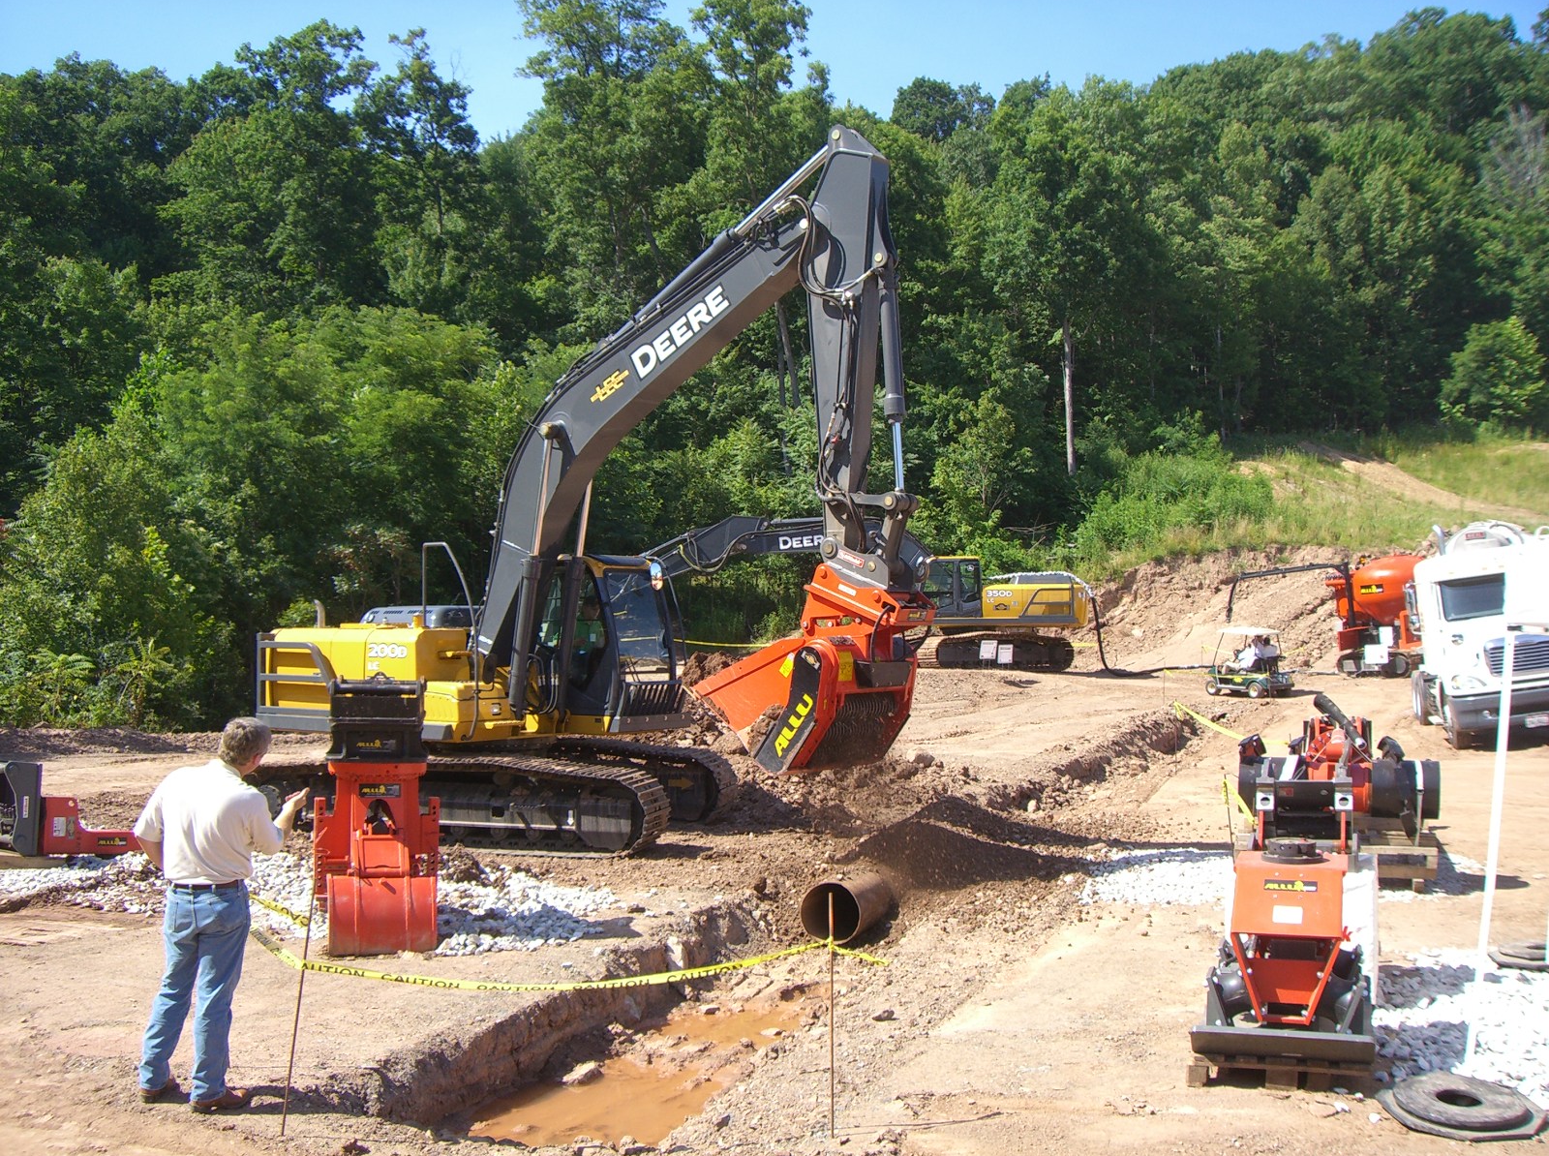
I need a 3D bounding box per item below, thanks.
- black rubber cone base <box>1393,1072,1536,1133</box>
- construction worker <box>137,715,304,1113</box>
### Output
[{"bbox_3d":[3.240,2.475,8.020,0.610,0.065,0.610,0,5,0],"label":"black rubber cone base"},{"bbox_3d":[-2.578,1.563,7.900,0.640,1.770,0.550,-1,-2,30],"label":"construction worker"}]

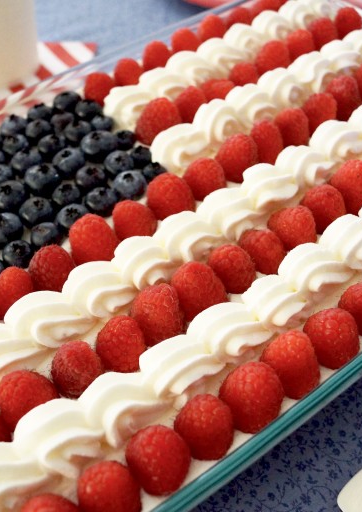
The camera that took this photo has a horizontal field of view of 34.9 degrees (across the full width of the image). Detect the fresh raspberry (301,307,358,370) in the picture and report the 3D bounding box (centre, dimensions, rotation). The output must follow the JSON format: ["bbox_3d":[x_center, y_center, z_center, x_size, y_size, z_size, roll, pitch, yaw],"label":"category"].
[{"bbox_3d":[0.056,0.031,0.215,0.021,0.024,0.021,-3,53,4],"label":"fresh raspberry"}]

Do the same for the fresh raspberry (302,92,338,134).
[{"bbox_3d":[0.071,-0.073,0.293,0.018,0.020,0.018,-1,52,2],"label":"fresh raspberry"}]

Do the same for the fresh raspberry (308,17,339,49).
[{"bbox_3d":[0.080,-0.126,0.326,0.017,0.018,0.017,-1,54,2],"label":"fresh raspberry"}]

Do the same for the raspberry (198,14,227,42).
[{"bbox_3d":[0.020,-0.136,0.348,0.017,0.019,0.017,-3,53,4],"label":"raspberry"}]

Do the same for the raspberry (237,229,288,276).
[{"bbox_3d":[0.036,-0.003,0.256,0.020,0.017,0.020,-2,53,3],"label":"raspberry"}]

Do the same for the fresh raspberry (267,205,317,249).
[{"bbox_3d":[0.050,-0.012,0.256,0.021,0.021,0.021,-1,54,1],"label":"fresh raspberry"}]

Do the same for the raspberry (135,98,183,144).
[{"bbox_3d":[-0.011,-0.068,0.291,0.023,0.024,0.023,-1,52,2],"label":"raspberry"}]

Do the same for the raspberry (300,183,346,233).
[{"bbox_3d":[0.061,-0.022,0.248,0.019,0.020,0.019,12,55,13],"label":"raspberry"}]

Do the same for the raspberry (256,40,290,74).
[{"bbox_3d":[0.051,-0.111,0.317,0.018,0.017,0.018,5,54,7],"label":"raspberry"}]

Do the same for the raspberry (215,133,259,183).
[{"bbox_3d":[0.027,-0.048,0.280,0.021,0.024,0.021,-2,52,3],"label":"raspberry"}]

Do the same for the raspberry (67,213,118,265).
[{"bbox_3d":[-0.037,-0.007,0.245,0.021,0.023,0.021,-1,52,2],"label":"raspberry"}]

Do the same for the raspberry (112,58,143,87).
[{"bbox_3d":[-0.030,-0.105,0.329,0.017,0.018,0.017,-2,52,3],"label":"raspberry"}]

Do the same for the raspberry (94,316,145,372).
[{"bbox_3d":[-0.022,0.033,0.214,0.019,0.022,0.019,-1,54,2],"label":"raspberry"}]

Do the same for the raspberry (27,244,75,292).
[{"bbox_3d":[-0.055,0.005,0.246,0.020,0.021,0.020,-2,52,3],"label":"raspberry"}]

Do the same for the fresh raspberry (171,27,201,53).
[{"bbox_3d":[0.003,-0.127,0.344,0.017,0.019,0.017,-3,53,4],"label":"fresh raspberry"}]

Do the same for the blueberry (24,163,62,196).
[{"bbox_3d":[-0.066,-0.037,0.276,0.016,0.013,0.016,-1,52,2],"label":"blueberry"}]

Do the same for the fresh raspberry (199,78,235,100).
[{"bbox_3d":[0.019,-0.084,0.305,0.018,0.018,0.018,-1,52,2],"label":"fresh raspberry"}]

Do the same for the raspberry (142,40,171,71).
[{"bbox_3d":[-0.013,-0.114,0.332,0.017,0.018,0.017,-2,53,2],"label":"raspberry"}]

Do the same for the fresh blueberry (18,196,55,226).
[{"bbox_3d":[-0.068,-0.021,0.272,0.016,0.013,0.016,-1,54,1],"label":"fresh blueberry"}]

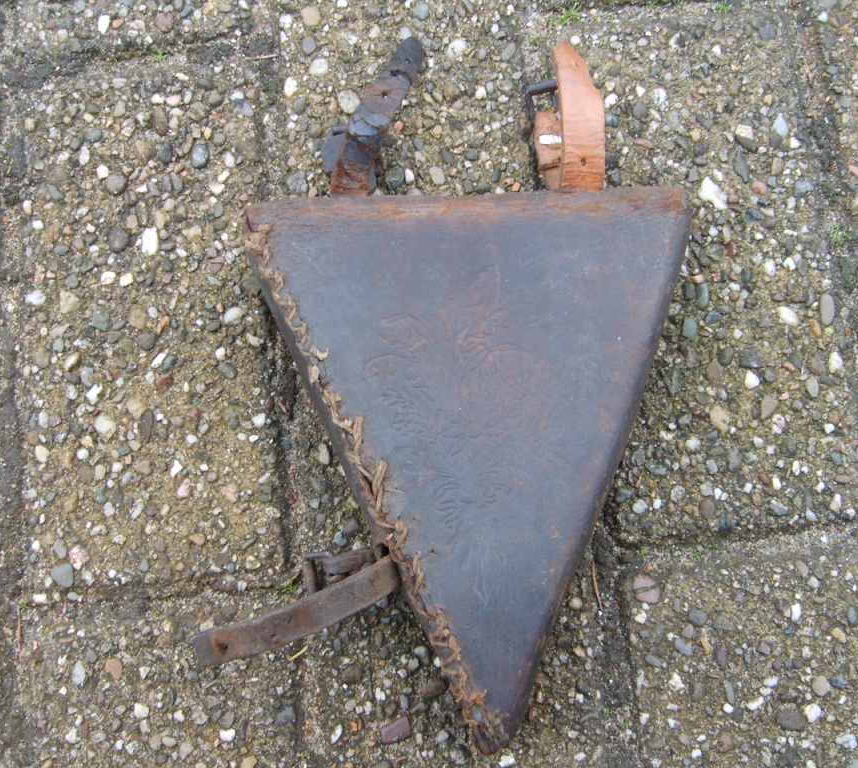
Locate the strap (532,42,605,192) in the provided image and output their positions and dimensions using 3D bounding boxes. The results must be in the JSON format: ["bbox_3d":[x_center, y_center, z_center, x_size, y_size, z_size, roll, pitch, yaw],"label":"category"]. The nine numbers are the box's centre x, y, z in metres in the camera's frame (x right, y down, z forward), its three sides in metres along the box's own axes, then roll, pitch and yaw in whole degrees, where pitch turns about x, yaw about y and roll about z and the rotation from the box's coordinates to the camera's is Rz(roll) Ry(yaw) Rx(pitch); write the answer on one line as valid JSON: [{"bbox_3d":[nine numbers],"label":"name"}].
[{"bbox_3d":[0.054,-0.104,0.409,0.029,0.023,0.066,-1,79,4],"label":"strap"}]

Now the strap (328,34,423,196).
[{"bbox_3d":[-0.021,-0.107,0.417,0.028,0.019,0.073,18,80,7],"label":"strap"}]

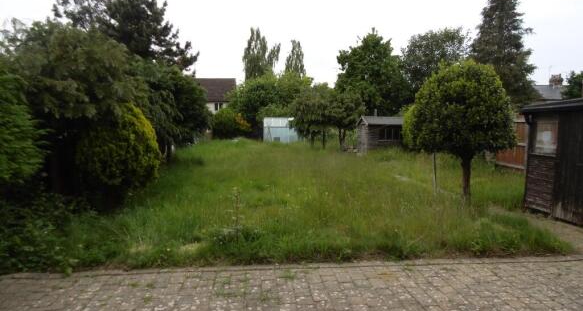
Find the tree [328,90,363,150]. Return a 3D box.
[{"bbox_3d":[3.099,-1.978,21.410,2.300,3.630,2.300,0,5,0],"label":"tree"}]

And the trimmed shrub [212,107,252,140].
[{"bbox_3d":[-5.307,-2.687,32.891,3.400,3.130,3.000,0,5,0],"label":"trimmed shrub"}]

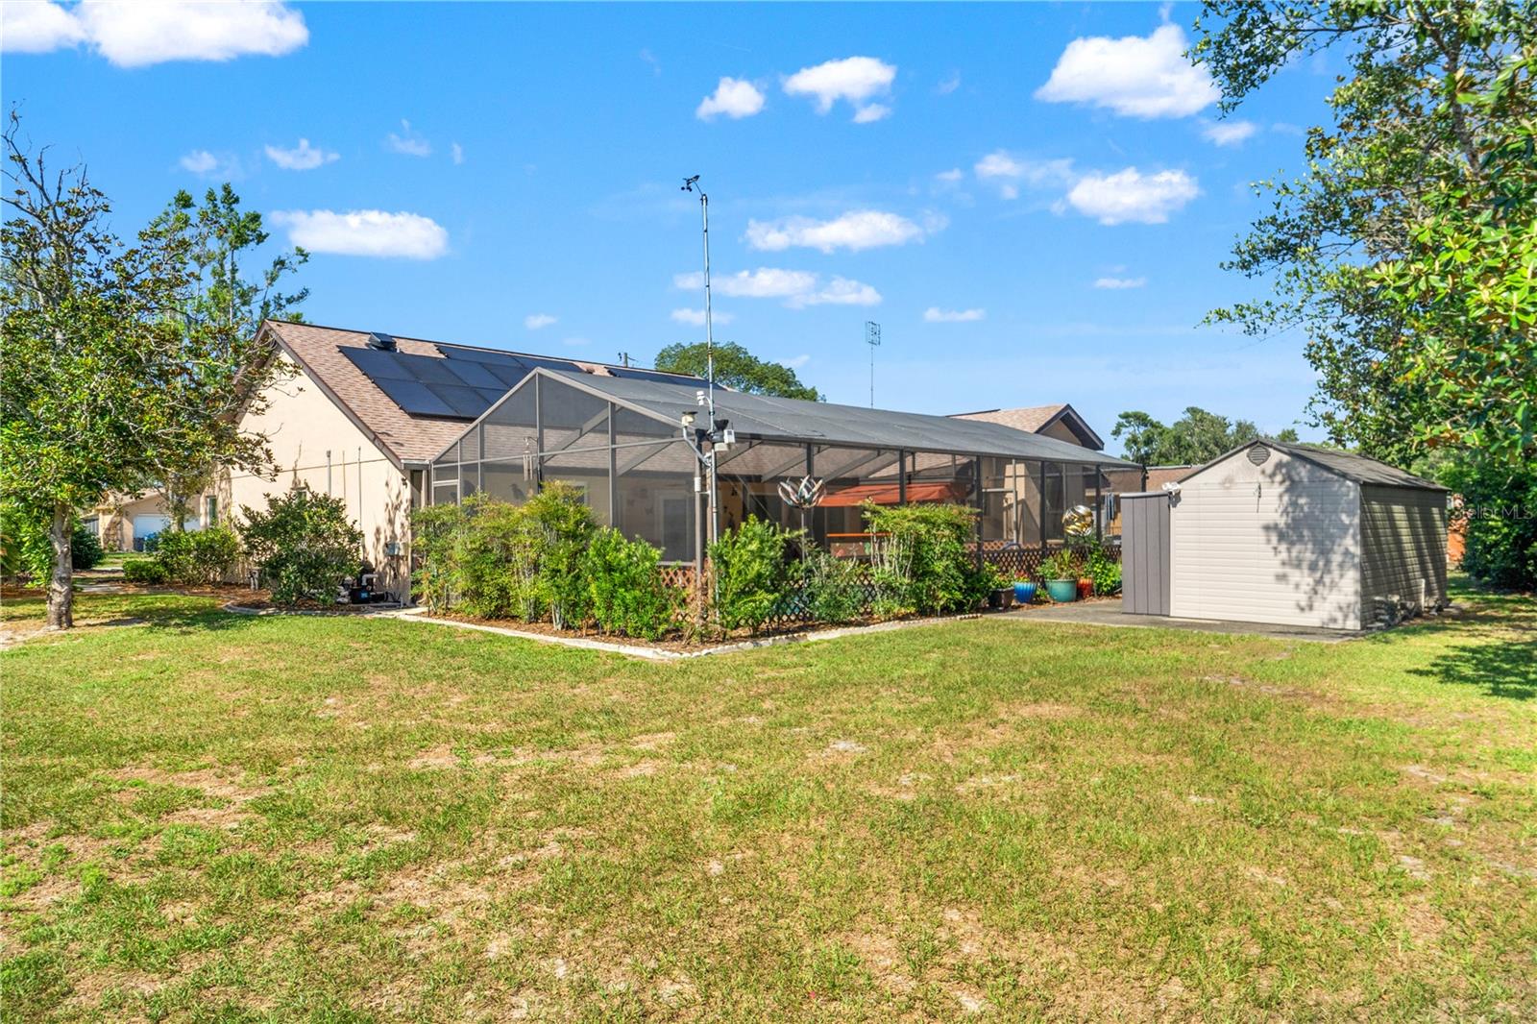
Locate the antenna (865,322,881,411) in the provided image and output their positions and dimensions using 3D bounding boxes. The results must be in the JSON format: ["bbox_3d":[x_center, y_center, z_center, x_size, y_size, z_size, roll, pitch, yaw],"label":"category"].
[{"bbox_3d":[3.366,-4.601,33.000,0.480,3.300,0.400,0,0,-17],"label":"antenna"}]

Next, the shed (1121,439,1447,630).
[{"bbox_3d":[8.143,0.291,15.728,2.980,2.430,4.950,0,-1,44],"label":"shed"}]

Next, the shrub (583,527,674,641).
[{"bbox_3d":[-1.663,0.860,12.232,1.100,1.320,1.000,0,0,0],"label":"shrub"}]

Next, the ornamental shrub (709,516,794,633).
[{"bbox_3d":[-0.211,0.783,12.849,1.070,1.480,0.950,0,0,0],"label":"ornamental shrub"}]

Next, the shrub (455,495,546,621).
[{"bbox_3d":[-3.790,0.645,14.496,1.270,1.770,1.100,0,0,0],"label":"shrub"}]

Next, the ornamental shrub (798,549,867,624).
[{"bbox_3d":[0.887,1.018,14.013,0.940,1.050,0.850,0,0,0],"label":"ornamental shrub"}]

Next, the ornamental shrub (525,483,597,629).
[{"bbox_3d":[-2.668,0.569,13.119,0.920,1.880,0.900,0,0,0],"label":"ornamental shrub"}]

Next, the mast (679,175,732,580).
[{"bbox_3d":[-0.784,-1.423,12.989,0.650,5.680,0.500,0,0,0],"label":"mast"}]

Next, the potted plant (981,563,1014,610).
[{"bbox_3d":[3.645,1.202,16.280,0.520,0.720,0.450,0,0,0],"label":"potted plant"}]

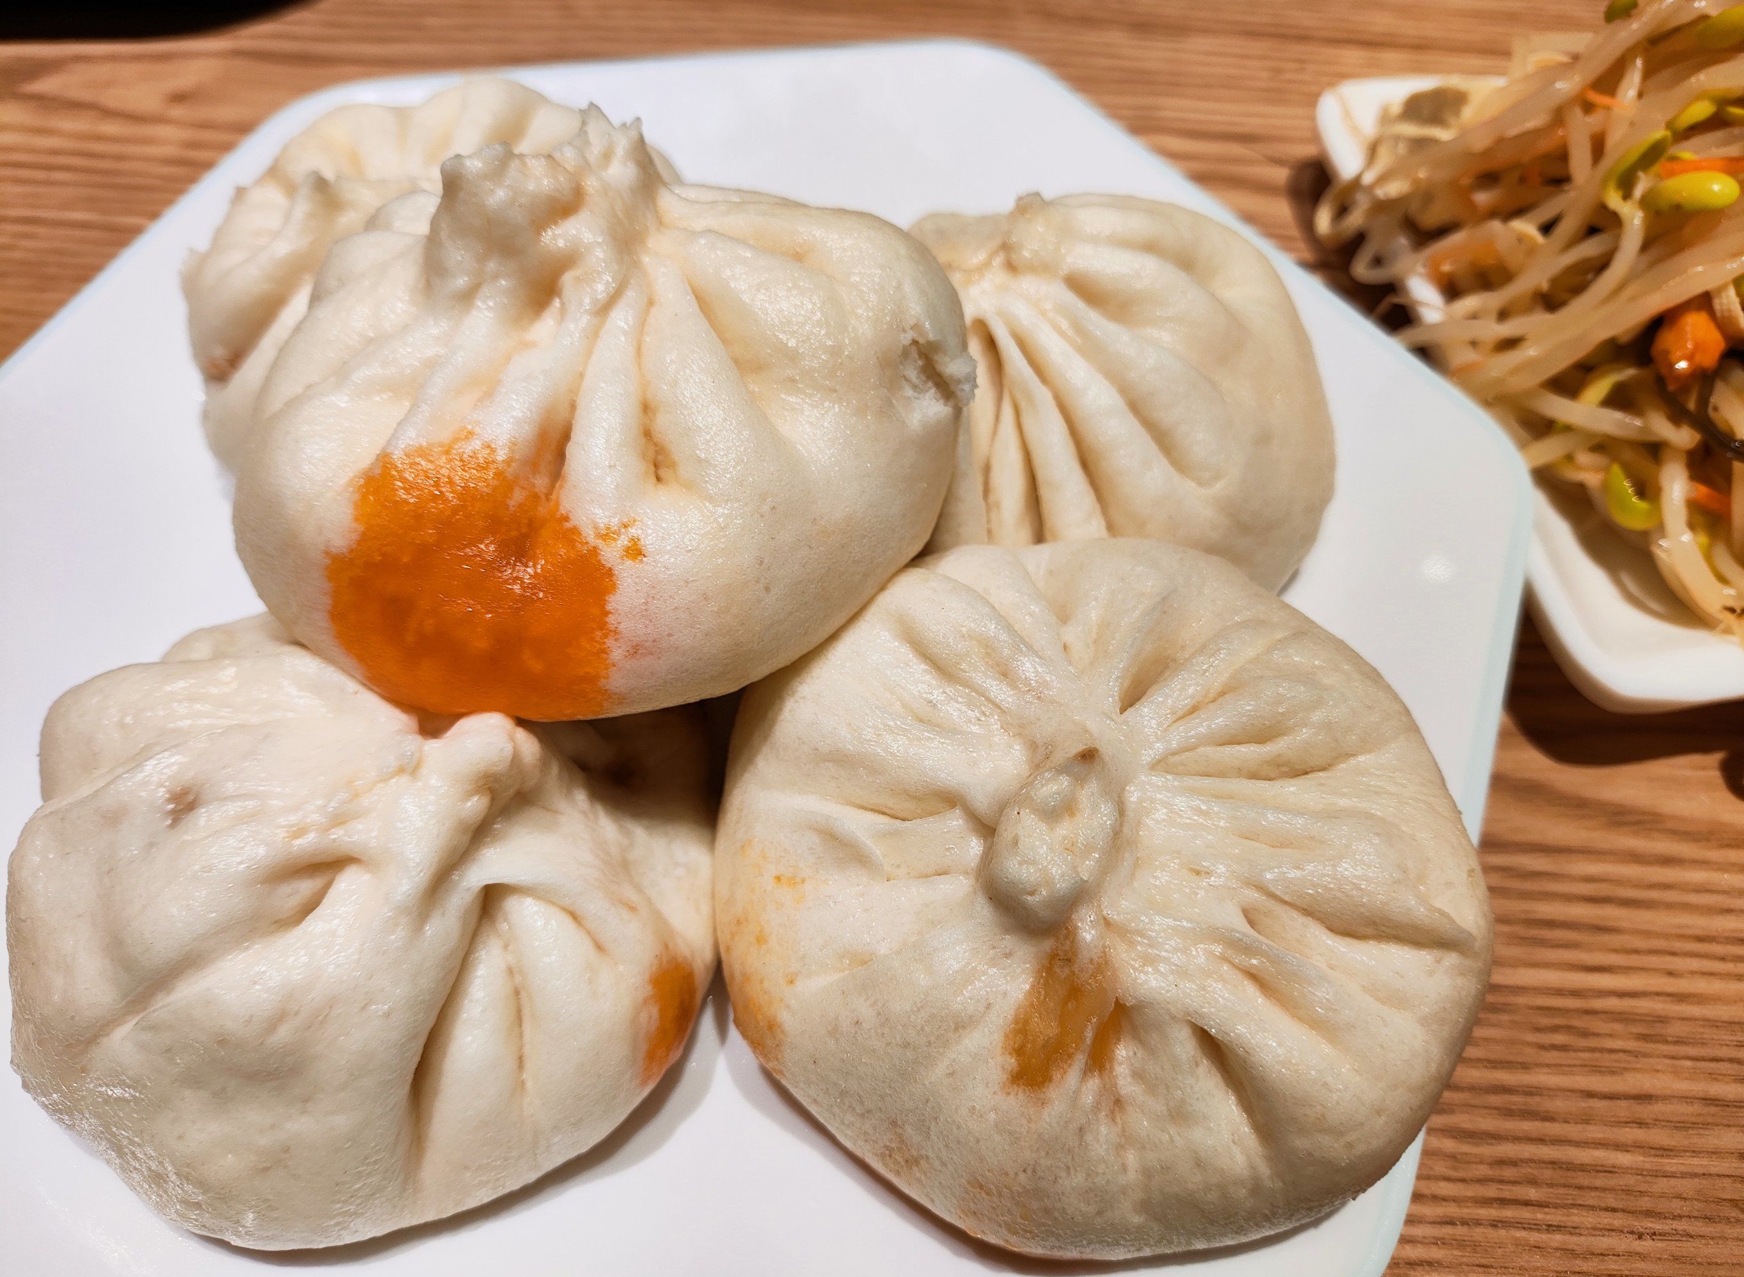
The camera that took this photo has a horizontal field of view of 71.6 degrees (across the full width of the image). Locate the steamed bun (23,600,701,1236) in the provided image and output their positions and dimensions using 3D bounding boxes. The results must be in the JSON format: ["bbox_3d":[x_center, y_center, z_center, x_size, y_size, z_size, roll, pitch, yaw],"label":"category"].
[{"bbox_3d":[-0.058,0.030,0.147,0.080,0.048,0.080,6,56,-9],"label":"steamed bun"}]

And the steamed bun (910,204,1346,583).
[{"bbox_3d":[0.032,-0.035,0.183,0.074,0.055,0.069,-3,54,4],"label":"steamed bun"}]

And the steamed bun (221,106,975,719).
[{"bbox_3d":[-0.034,-0.029,0.158,0.091,0.066,0.086,0,44,0],"label":"steamed bun"}]

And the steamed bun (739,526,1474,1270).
[{"bbox_3d":[0.027,0.027,0.147,0.092,0.053,0.086,-1,62,2],"label":"steamed bun"}]

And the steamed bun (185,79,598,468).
[{"bbox_3d":[-0.067,-0.056,0.196,0.080,0.052,0.077,1,59,-1],"label":"steamed bun"}]

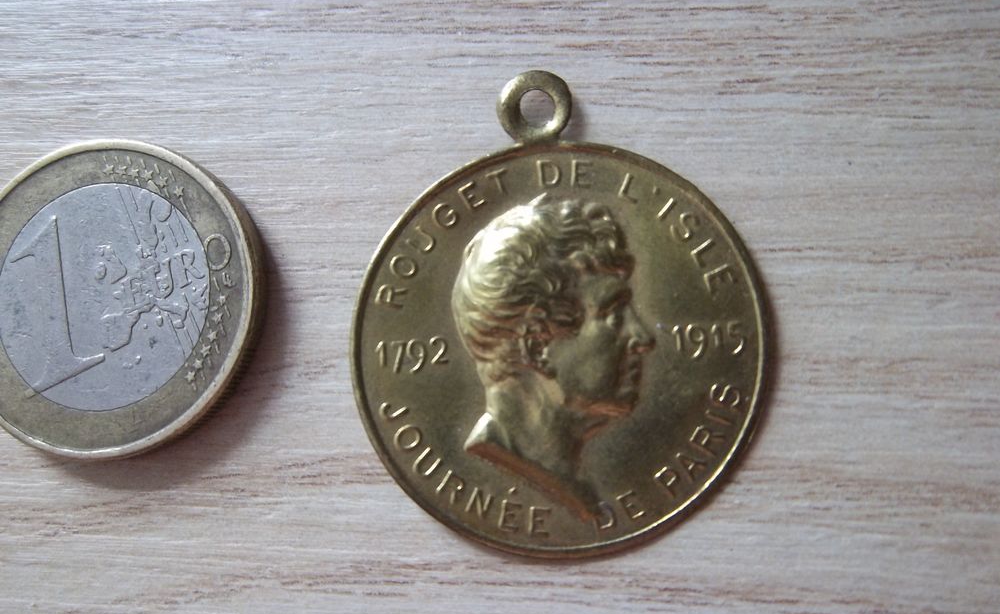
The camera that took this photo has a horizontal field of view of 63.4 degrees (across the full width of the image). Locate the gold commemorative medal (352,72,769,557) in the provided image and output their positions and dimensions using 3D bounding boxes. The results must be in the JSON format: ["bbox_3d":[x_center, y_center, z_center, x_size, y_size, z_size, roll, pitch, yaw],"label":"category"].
[{"bbox_3d":[0.003,0.000,0.055,0.028,0.002,0.033,-7,83,7],"label":"gold commemorative medal"}]

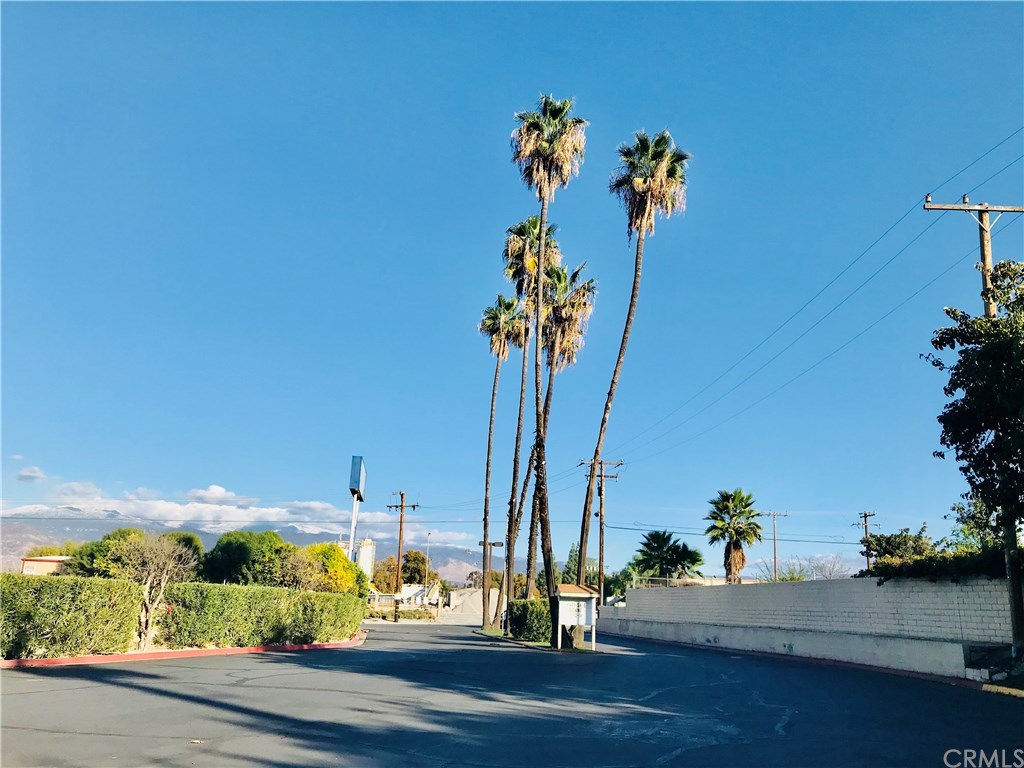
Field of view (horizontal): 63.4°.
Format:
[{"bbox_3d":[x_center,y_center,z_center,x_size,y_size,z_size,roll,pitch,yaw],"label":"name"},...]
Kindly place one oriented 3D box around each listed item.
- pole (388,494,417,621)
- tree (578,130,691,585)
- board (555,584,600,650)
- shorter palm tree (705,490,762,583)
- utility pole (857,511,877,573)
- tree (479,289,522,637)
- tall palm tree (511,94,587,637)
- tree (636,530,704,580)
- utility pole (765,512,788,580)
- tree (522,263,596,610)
[{"bbox_3d":[-9.752,15.029,72.421,2.789,11.084,0.500,1,-15,0],"label":"pole"},{"bbox_3d":[4.939,-0.627,32.761,4.880,21.251,3.630,1,-15,0],"label":"tree"},{"bbox_3d":[2.385,8.322,29.605,1.500,2.220,0.900,2,-15,-3],"label":"board"},{"bbox_3d":[13.739,10.869,51.009,3.586,8.902,3.766,1,-15,0],"label":"shorter palm tree"},{"bbox_3d":[33.891,17.620,78.313,2.686,11.073,0.700,1,-15,0],"label":"utility pole"},{"bbox_3d":[-0.983,4.527,54.194,2.856,22.145,2.999,1,-15,0],"label":"tree"},{"bbox_3d":[1.378,-1.475,32.517,3.201,22.605,3.361,1,-15,0],"label":"tall palm tree"},{"bbox_3d":[11.224,13.846,58.478,4.815,6.913,5.056,1,-15,0],"label":"tree"},{"bbox_3d":[26.447,18.404,82.198,2.673,11.241,0.500,1,-15,0],"label":"utility pole"},{"bbox_3d":[2.595,2.802,42.100,3.470,19.368,3.003,1,-15,0],"label":"tree"}]

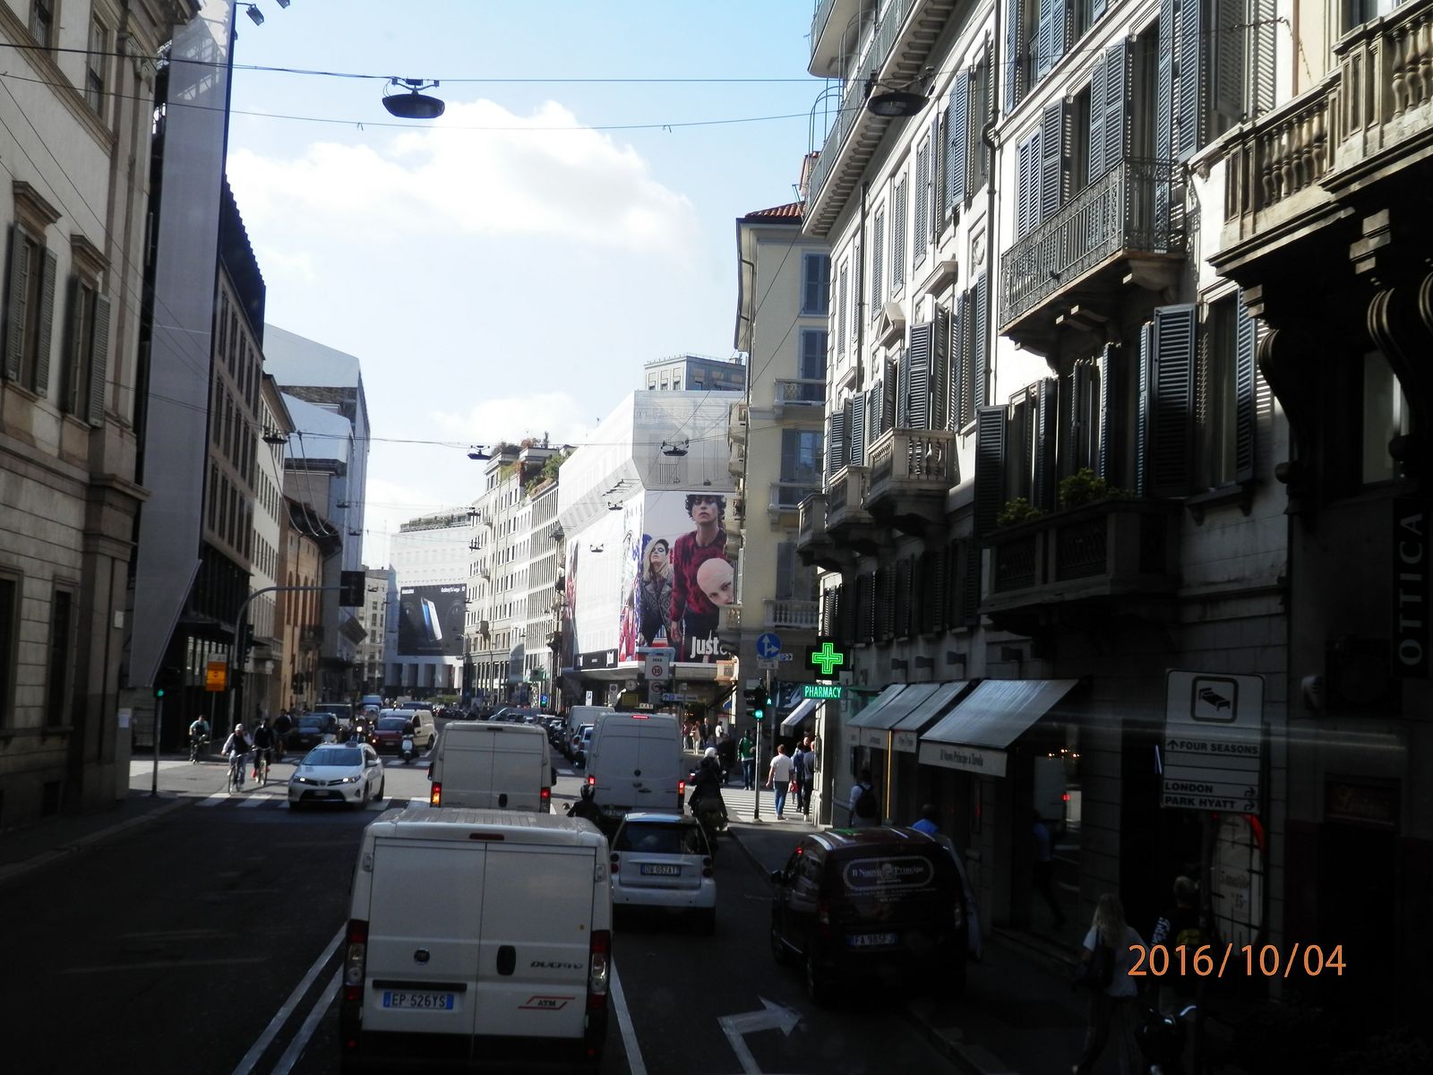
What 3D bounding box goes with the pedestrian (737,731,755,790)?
[{"bbox_3d":[0.968,6.859,57.500,0.550,1.810,0.380,2,-5,0],"label":"pedestrian"}]

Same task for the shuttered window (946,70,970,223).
[{"bbox_3d":[4.002,-6.510,31.198,0.200,2.150,1.350,3,-5,-4],"label":"shuttered window"}]

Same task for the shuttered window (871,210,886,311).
[{"bbox_3d":[3.366,-5.767,38.987,0.180,2.300,1.250,3,-5,-4],"label":"shuttered window"}]

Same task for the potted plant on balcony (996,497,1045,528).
[{"bbox_3d":[3.723,-0.255,22.900,0.420,0.520,0.700,3,-5,-7],"label":"potted plant on balcony"}]

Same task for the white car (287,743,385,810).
[{"bbox_3d":[-9.536,5.981,46.928,1.780,1.500,4.300,3,-5,-4],"label":"white car"}]

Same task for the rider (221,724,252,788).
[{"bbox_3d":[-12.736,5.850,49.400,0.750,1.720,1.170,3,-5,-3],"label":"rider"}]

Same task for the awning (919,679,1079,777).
[{"bbox_3d":[3.546,2.391,23.955,0.920,1.160,4.168,3,-5,-7],"label":"awning"}]

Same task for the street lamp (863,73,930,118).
[{"bbox_3d":[1.747,-4.257,18.000,0.620,0.370,0.620,2,-5,0],"label":"street lamp"}]

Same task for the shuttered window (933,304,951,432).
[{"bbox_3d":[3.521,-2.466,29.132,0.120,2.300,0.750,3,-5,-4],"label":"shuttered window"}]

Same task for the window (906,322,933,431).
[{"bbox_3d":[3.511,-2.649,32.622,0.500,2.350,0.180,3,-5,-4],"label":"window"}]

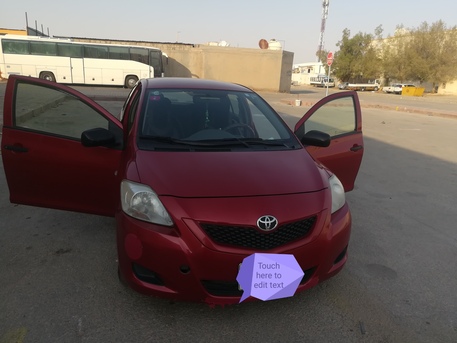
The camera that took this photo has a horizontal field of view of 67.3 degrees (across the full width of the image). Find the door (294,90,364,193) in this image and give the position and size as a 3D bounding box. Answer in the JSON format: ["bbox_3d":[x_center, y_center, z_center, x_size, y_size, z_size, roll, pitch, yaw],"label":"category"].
[{"bbox_3d":[1.025,-0.266,3.620,1.120,1.160,0.200,-9,18,-35],"label":"door"}]

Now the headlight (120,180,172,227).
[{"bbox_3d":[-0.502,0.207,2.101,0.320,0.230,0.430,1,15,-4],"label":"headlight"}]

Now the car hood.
[{"bbox_3d":[0.044,-0.021,2.430,1.360,0.180,0.910,-3,23,-16],"label":"car hood"}]

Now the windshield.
[{"bbox_3d":[-0.152,-0.485,3.053,1.350,0.140,0.970,-3,44,-16],"label":"windshield"}]

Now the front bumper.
[{"bbox_3d":[0.149,0.462,2.181,1.650,0.620,0.530,-2,16,-16],"label":"front bumper"}]

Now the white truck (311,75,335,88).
[{"bbox_3d":[18.619,-17.768,68.000,1.900,2.450,5.200,-8,19,-34],"label":"white truck"}]

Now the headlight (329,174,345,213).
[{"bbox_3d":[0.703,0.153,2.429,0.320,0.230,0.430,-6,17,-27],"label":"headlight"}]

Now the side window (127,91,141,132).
[{"bbox_3d":[-0.936,-0.591,3.349,0.100,0.430,0.850,16,10,-20],"label":"side window"}]

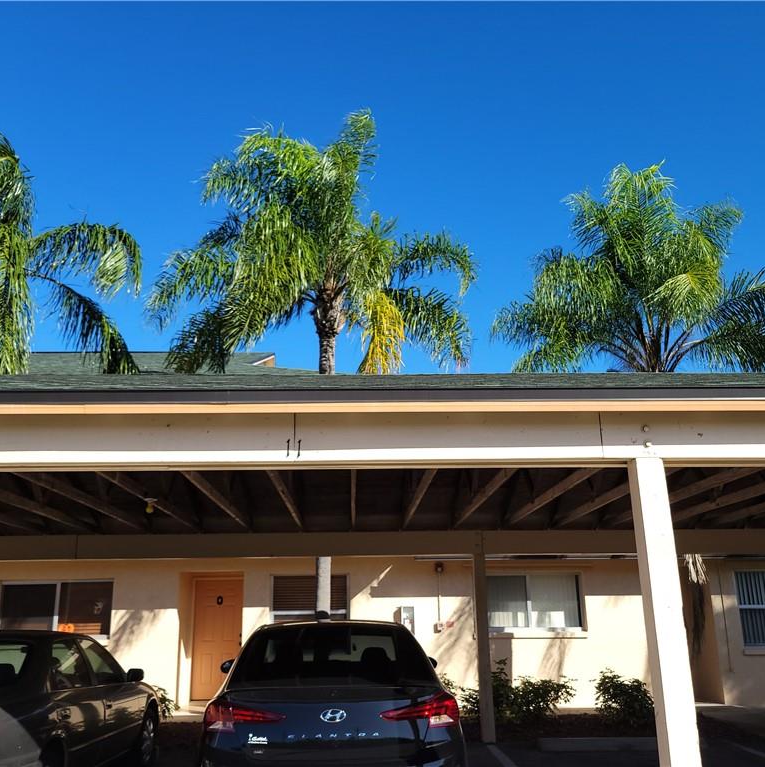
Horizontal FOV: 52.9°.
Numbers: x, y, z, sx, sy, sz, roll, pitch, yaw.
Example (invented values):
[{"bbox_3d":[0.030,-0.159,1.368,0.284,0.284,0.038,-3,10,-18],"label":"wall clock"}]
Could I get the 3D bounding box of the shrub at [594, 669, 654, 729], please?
[{"bbox_3d":[3.393,4.382,10.816,0.937,0.710,0.900,0,-17,-2],"label":"shrub"}]

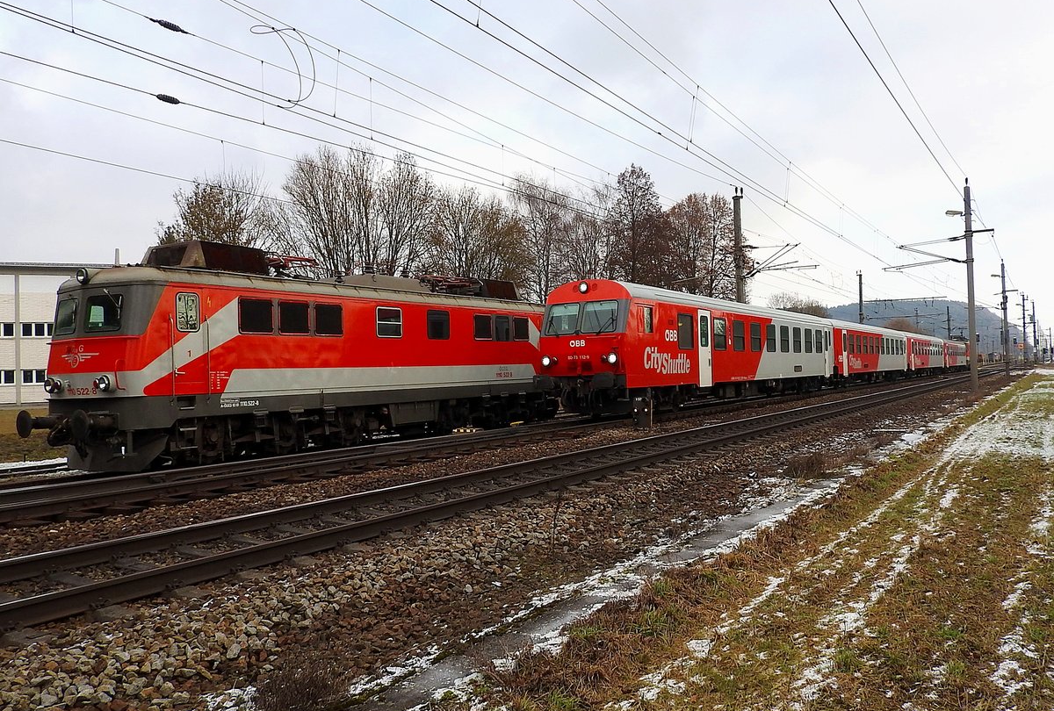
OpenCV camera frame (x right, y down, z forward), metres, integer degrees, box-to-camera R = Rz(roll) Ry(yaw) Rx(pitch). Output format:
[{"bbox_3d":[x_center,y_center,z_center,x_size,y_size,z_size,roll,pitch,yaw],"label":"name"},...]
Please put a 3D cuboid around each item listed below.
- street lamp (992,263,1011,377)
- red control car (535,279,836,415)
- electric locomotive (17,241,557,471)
[{"bbox_3d":[41.654,-3.115,64.000,1.200,10.000,0.400,-2,-2,36],"label":"street lamp"},{"bbox_3d":[8.539,-0.117,30.681,2.850,4.100,26.400,-2,-2,35],"label":"red control car"},{"bbox_3d":[-4.240,0.034,21.110,2.950,4.700,17.500,-2,-2,36],"label":"electric locomotive"}]

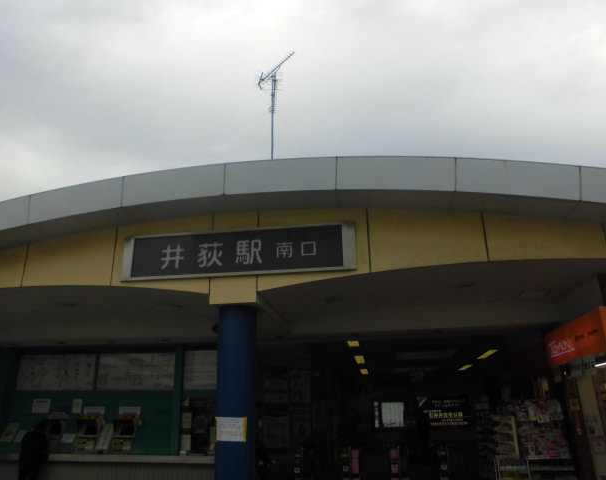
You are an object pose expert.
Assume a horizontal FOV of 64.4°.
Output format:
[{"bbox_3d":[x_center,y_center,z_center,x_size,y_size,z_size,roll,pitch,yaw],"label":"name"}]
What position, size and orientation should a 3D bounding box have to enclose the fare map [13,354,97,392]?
[{"bbox_3d":[-4.984,2.688,9.750,1.700,0.710,0.060,-4,-20,8],"label":"fare map"}]

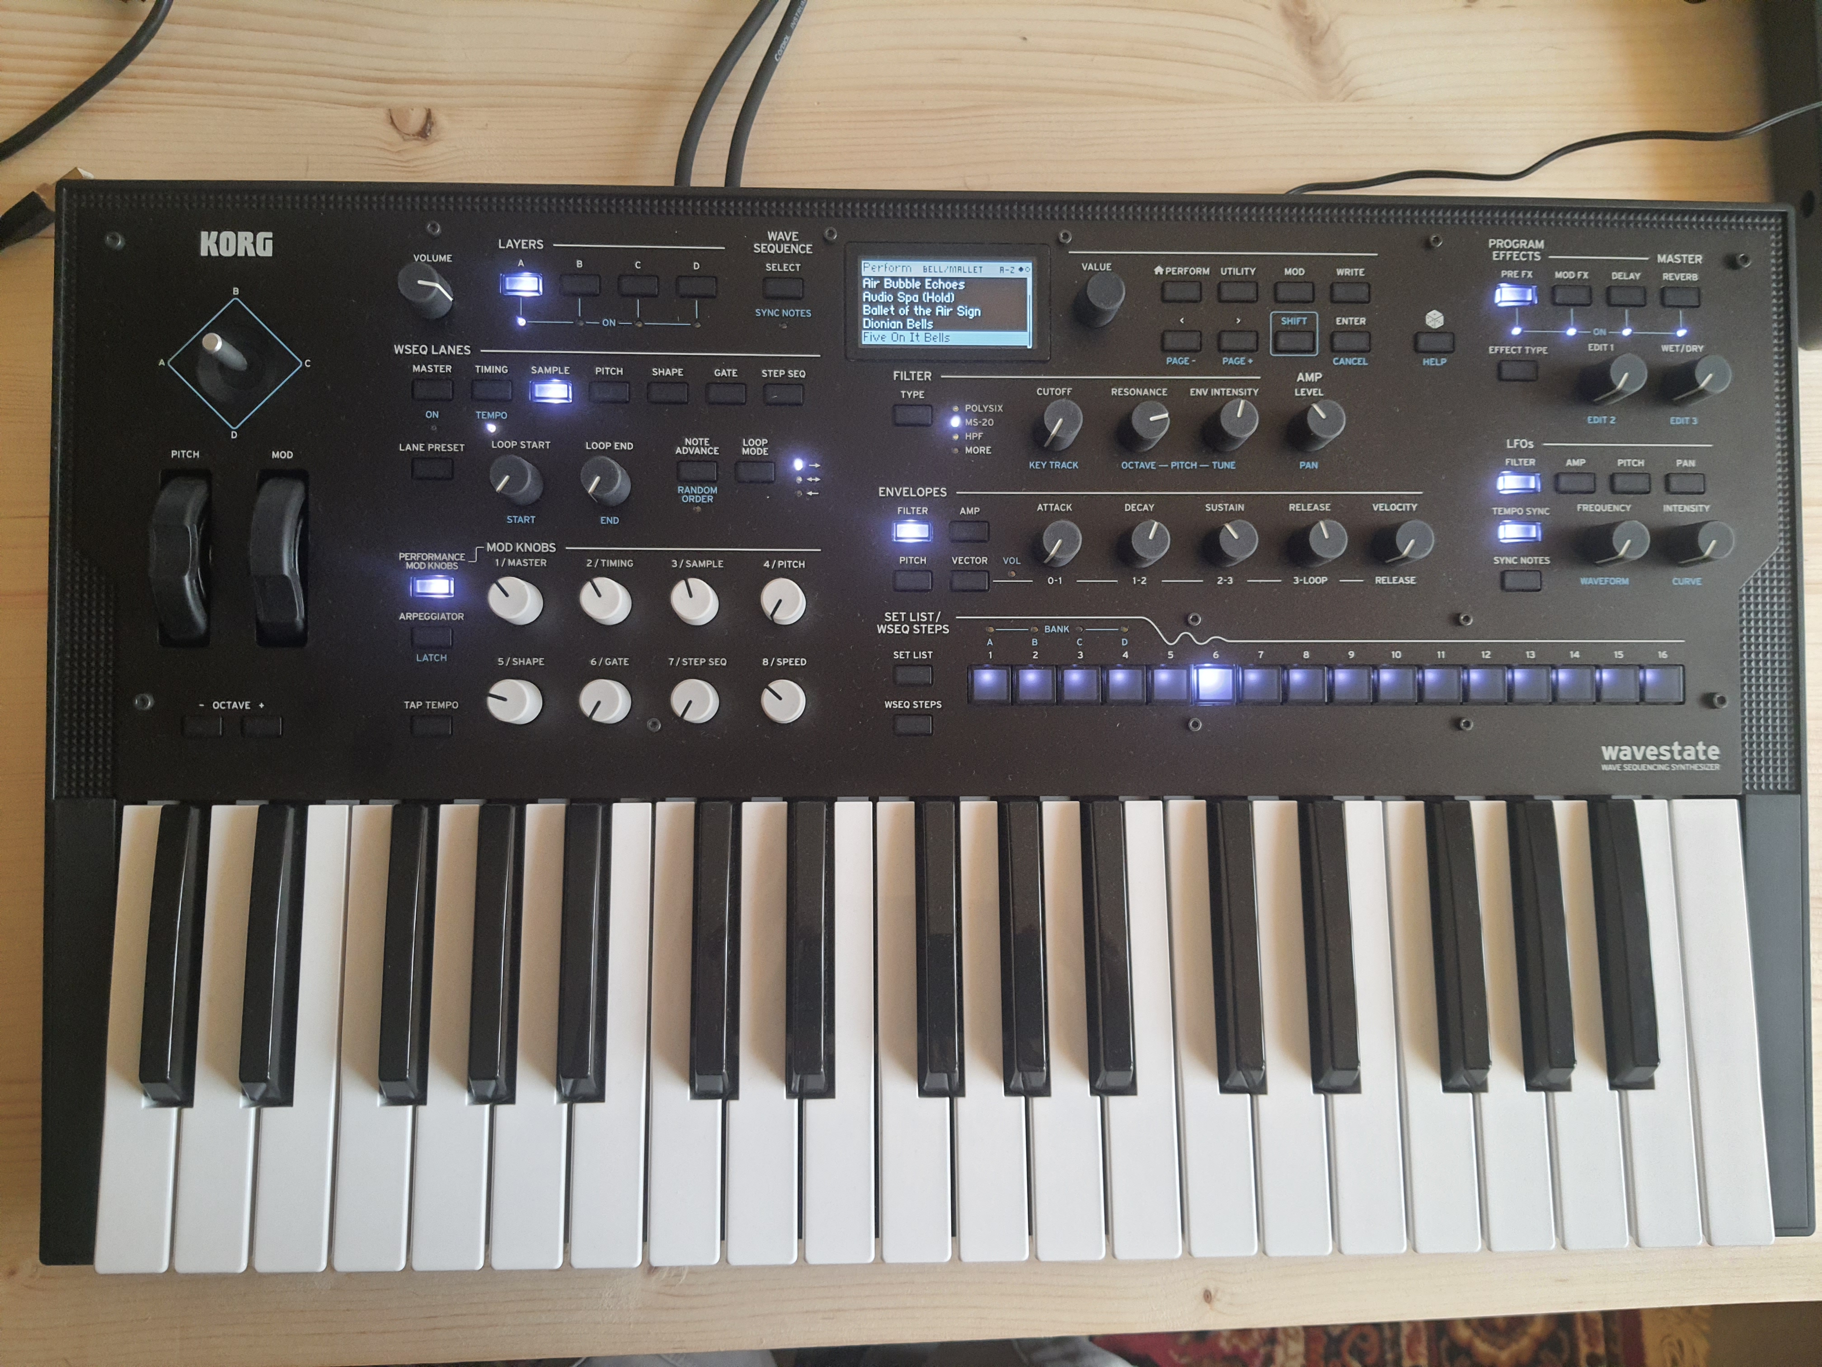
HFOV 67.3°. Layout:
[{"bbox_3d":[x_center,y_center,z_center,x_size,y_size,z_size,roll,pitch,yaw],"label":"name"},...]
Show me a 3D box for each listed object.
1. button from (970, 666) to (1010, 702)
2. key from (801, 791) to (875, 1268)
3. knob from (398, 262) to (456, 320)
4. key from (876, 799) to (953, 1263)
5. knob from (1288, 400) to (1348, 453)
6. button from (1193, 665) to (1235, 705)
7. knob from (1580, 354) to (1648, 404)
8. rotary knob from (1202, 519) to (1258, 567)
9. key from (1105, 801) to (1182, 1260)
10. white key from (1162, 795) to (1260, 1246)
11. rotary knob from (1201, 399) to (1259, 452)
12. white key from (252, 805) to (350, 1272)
[{"bbox_3d":[0.025,0.000,0.436,0.013,0.004,0.012,0,87,-2],"label":"button"},{"bbox_3d":[-0.022,0.107,0.434,0.022,0.017,0.142,0,81,-2],"label":"key"},{"bbox_3d":[-0.151,-0.122,0.428,0.013,0.017,0.013,0,88,-2],"label":"knob"},{"bbox_3d":[0.001,0.109,0.436,0.022,0.015,0.141,0,82,-2],"label":"key"},{"bbox_3d":[0.130,-0.083,0.438,0.014,0.016,0.014,0,88,-2],"label":"knob"},{"bbox_3d":[0.098,0.001,0.441,0.013,0.004,0.012,0,88,-2],"label":"button"},{"bbox_3d":[0.226,-0.097,0.439,0.014,0.015,0.014,0,88,-2],"label":"knob"},{"bbox_3d":[0.101,-0.044,0.432,0.014,0.015,0.014,0,88,-2],"label":"rotary knob"},{"bbox_3d":[0.071,0.108,0.439,0.022,0.019,0.141,0,82,-2],"label":"key"},{"bbox_3d":[0.095,0.108,0.439,0.022,0.014,0.141,0,82,-2],"label":"white key"},{"bbox_3d":[0.103,-0.083,0.437,0.012,0.015,0.012,11,87,-2],"label":"rotary knob"},{"bbox_3d":[-0.187,0.109,0.428,0.022,0.015,0.141,0,82,-2],"label":"white key"}]

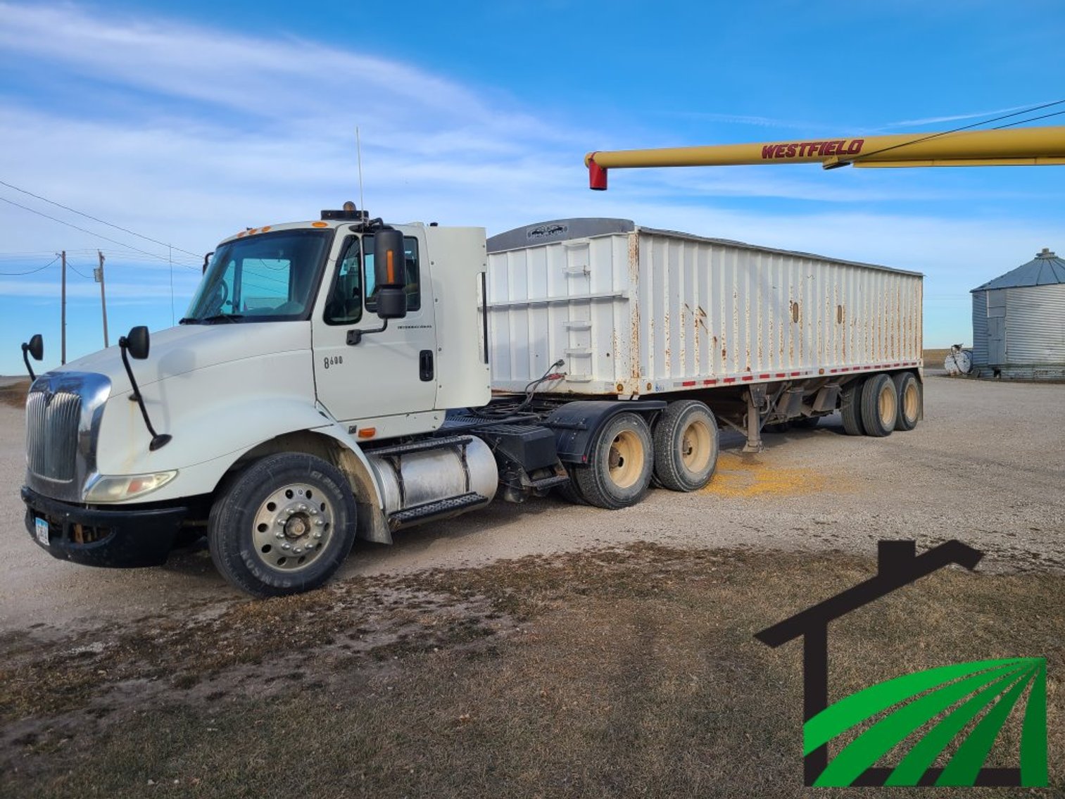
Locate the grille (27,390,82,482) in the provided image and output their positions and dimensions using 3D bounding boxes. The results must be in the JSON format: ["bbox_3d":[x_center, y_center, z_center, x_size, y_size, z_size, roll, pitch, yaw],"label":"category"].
[{"bbox_3d":[-3.217,0.247,5.355,1.000,0.600,0.120,1,0,42],"label":"grille"}]

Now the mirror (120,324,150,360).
[{"bbox_3d":[-2.386,-0.341,4.820,0.180,0.205,0.125,0,3,34],"label":"mirror"}]

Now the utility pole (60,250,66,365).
[{"bbox_3d":[-26.400,-4.050,45.000,0.270,8.500,0.270,0,3,-30],"label":"utility pole"}]

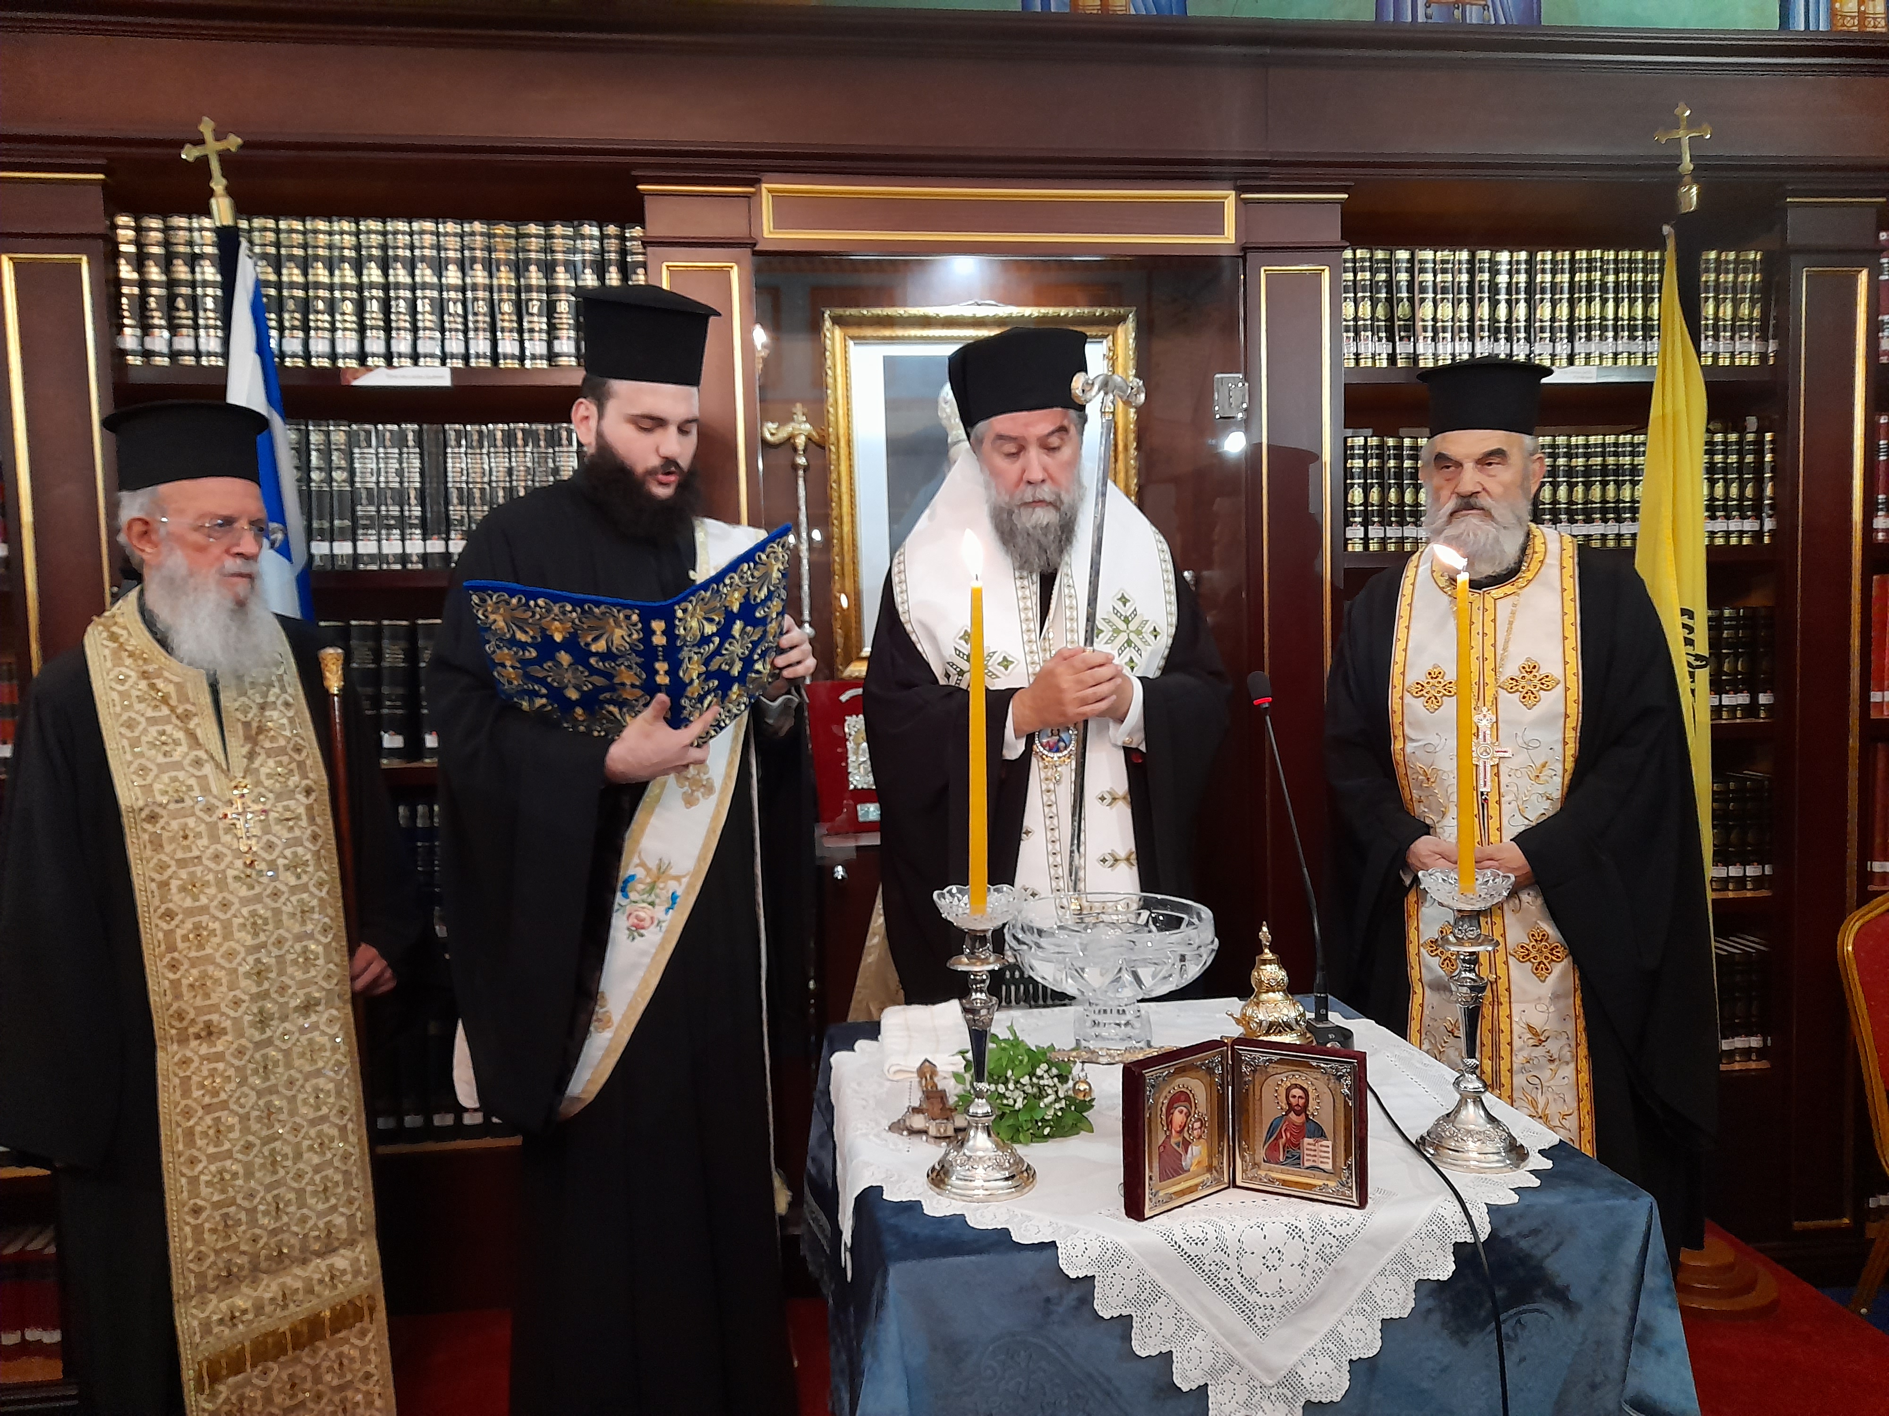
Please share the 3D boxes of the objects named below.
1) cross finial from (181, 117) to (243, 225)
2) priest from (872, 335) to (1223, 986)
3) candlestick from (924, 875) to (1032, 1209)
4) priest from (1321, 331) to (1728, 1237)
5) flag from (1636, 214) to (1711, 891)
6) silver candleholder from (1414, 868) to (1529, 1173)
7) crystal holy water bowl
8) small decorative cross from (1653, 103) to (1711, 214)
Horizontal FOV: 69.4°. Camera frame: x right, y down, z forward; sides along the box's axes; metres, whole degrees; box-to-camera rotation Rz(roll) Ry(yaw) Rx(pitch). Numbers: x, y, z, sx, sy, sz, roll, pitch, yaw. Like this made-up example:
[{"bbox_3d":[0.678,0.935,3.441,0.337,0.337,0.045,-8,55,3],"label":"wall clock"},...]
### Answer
[{"bbox_3d":[-1.284,-0.946,2.406,0.108,0.191,0.042,-9,4,-5],"label":"cross finial"},{"bbox_3d":[0.169,0.279,2.244,0.600,1.776,0.460,-2,4,-3],"label":"priest"},{"bbox_3d":[0.034,0.333,1.370,0.110,0.294,0.110,-2,4,-8],"label":"candlestick"},{"bbox_3d":[0.984,0.276,2.344,0.630,1.727,0.450,0,4,22],"label":"priest"},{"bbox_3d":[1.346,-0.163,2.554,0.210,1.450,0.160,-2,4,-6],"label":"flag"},{"bbox_3d":[0.545,0.318,1.412,0.110,0.291,0.110,-2,4,-8],"label":"silver candleholder"},{"bbox_3d":[0.216,0.343,1.773,0.270,0.178,0.270,-2,4,0],"label":"crystal holy water bowl"},{"bbox_3d":[1.343,-0.996,2.471,0.110,0.196,0.042,-7,4,-6],"label":"small decorative cross"}]

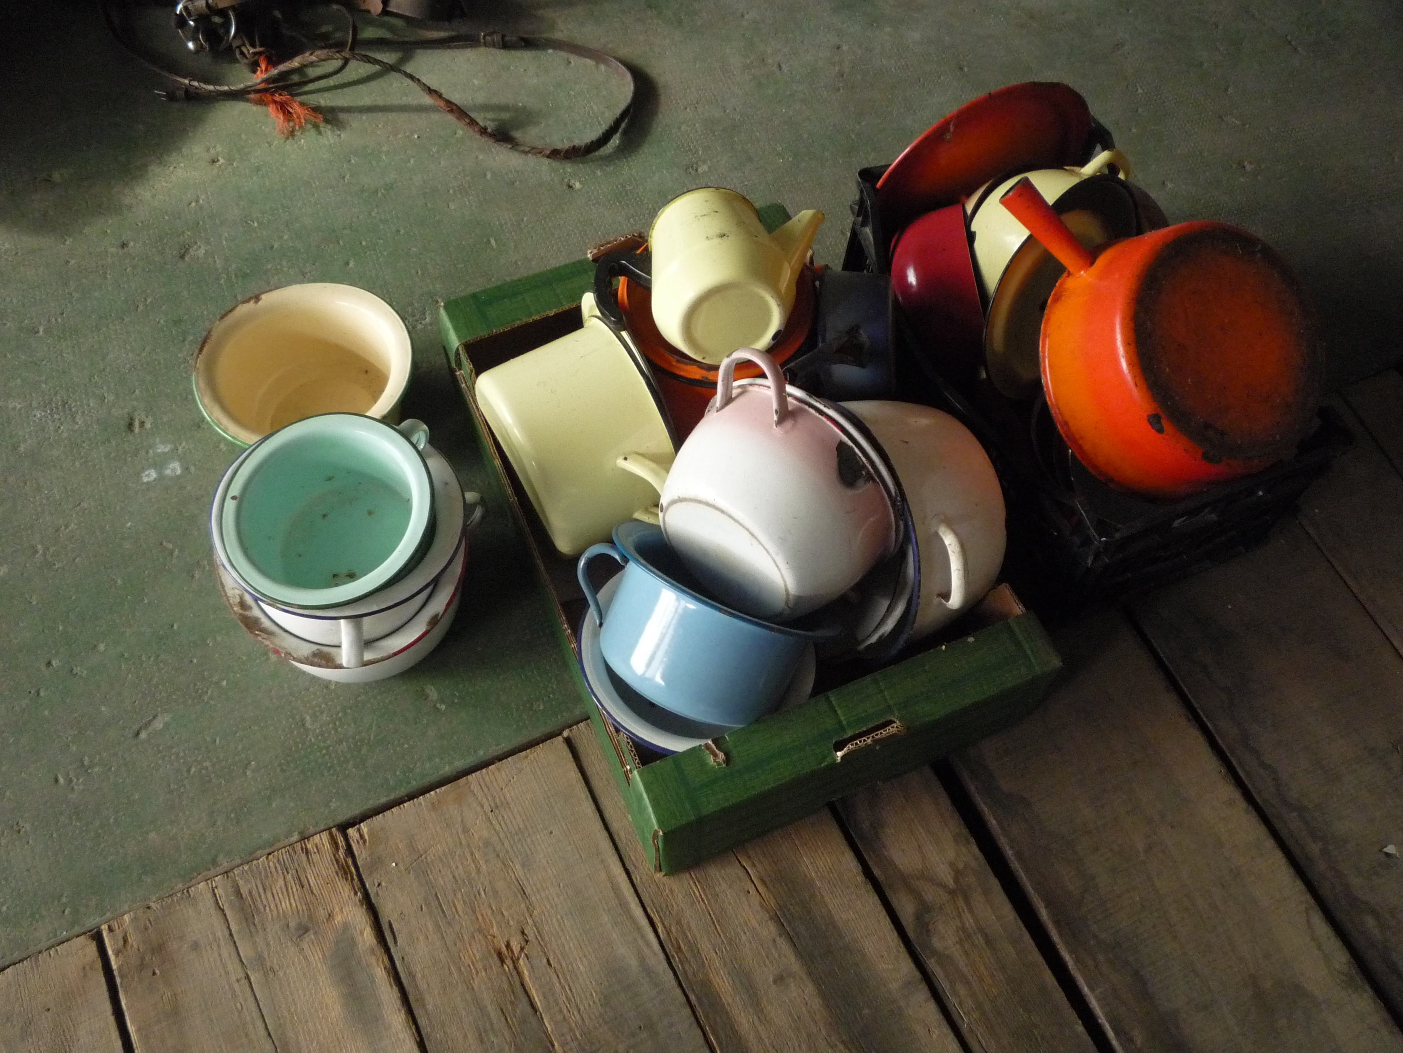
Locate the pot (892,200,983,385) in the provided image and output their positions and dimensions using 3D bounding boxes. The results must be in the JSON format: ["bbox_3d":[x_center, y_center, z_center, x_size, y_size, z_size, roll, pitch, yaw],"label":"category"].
[{"bbox_3d":[0.256,-0.245,1.319,0.093,0.193,0.193,-10,59,16],"label":"pot"}]

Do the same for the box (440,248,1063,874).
[{"bbox_3d":[0.025,-0.018,1.264,0.392,0.149,0.609,-20,63,-12],"label":"box"}]

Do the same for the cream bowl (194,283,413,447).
[{"bbox_3d":[-0.422,-0.144,1.342,0.226,0.117,0.226,1,61,-1],"label":"cream bowl"}]

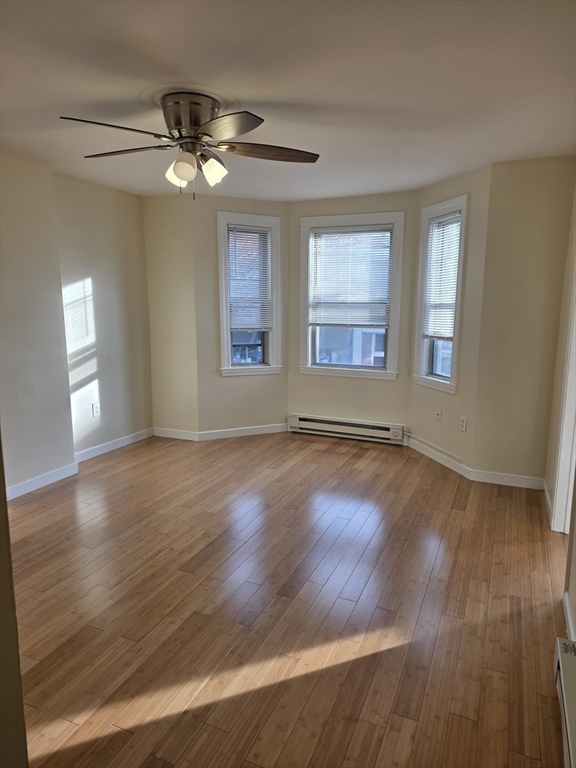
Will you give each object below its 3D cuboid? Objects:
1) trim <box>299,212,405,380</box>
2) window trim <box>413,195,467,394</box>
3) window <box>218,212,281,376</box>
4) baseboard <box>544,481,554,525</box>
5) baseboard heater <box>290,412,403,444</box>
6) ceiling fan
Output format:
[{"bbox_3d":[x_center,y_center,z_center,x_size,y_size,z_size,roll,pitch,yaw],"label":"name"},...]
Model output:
[{"bbox_3d":[0.602,-0.853,5.028,1.041,1.566,0.100,4,11,23],"label":"trim"},{"bbox_3d":[1.298,-0.732,4.356,0.100,1.566,0.659,-3,10,-16],"label":"window trim"},{"bbox_3d":[-0.373,-0.867,5.096,0.658,1.566,0.110,-4,11,-22],"label":"window"},{"bbox_3d":[1.806,0.818,3.523,0.016,0.087,0.704,4,11,23],"label":"baseboard"},{"bbox_3d":[0.590,0.459,5.268,1.226,0.180,0.070,4,11,22],"label":"baseboard heater"},{"bbox_3d":[-0.478,-1.167,2.525,1.280,0.387,1.240,0,10,0],"label":"ceiling fan"}]

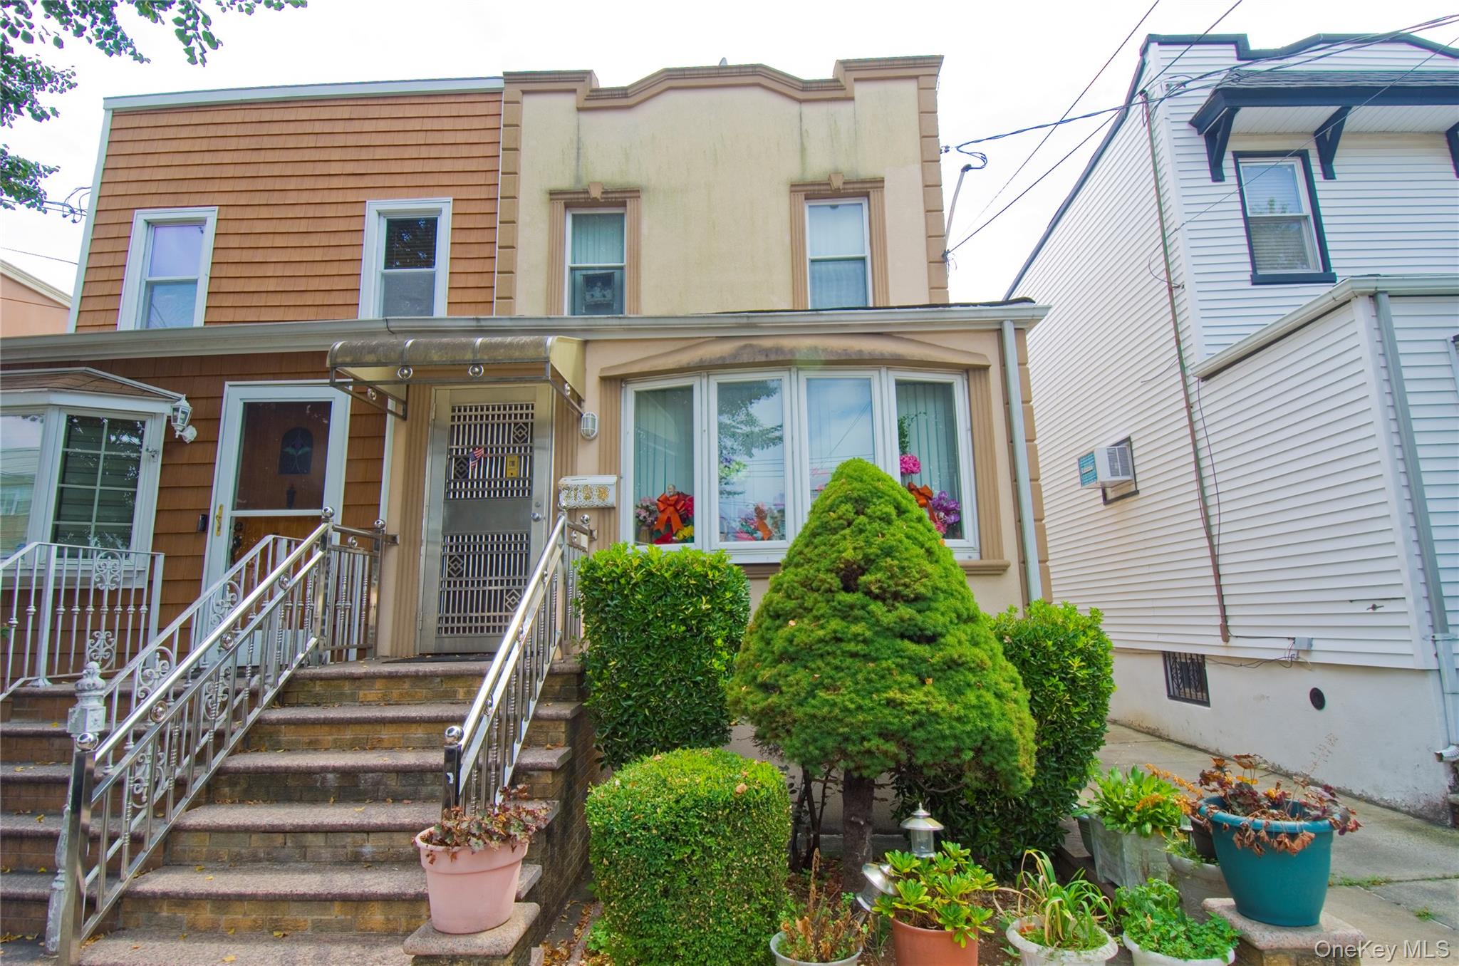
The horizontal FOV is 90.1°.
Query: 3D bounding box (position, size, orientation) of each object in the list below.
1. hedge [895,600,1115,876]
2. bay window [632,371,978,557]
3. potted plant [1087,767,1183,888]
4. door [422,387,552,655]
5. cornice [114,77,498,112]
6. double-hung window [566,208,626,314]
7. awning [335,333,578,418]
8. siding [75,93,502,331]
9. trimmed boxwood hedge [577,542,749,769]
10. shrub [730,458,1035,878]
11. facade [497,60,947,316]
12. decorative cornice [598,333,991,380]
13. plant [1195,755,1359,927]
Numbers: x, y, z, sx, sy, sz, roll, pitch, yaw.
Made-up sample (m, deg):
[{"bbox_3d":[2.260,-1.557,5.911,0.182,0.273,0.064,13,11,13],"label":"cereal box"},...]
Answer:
[{"bbox_3d":[1.687,1.517,4.487,1.280,1.480,0.880,-1,-11,2],"label":"hedge"},{"bbox_3d":[0.503,-0.135,5.440,2.687,1.440,0.390,-1,-11,2],"label":"bay window"},{"bbox_3d":[1.887,1.575,3.362,0.350,0.490,0.380,-1,-10,2],"label":"potted plant"},{"bbox_3d":[-1.850,0.251,5.528,0.930,2.050,0.090,-1,-10,2],"label":"door"},{"bbox_3d":[-5.080,-4.576,8.627,4.850,0.196,0.200,-1,-11,2],"label":"cornice"},{"bbox_3d":[-1.497,-2.460,8.202,0.681,1.382,0.120,-1,-11,2],"label":"double-hung window"},{"bbox_3d":[-1.881,-0.890,5.281,1.420,0.635,1.000,-1,-11,2],"label":"awning"},{"bbox_3d":[-5.031,-3.088,8.419,4.785,2.980,0.130,-1,-11,2],"label":"siding"},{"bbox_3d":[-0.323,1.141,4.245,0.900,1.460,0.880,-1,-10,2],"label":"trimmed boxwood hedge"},{"bbox_3d":[0.805,1.037,4.099,1.630,2.400,1.640,-1,-10,2],"label":"shrub"},{"bbox_3d":[-0.107,-3.182,7.976,4.930,3.080,0.300,-1,-10,2],"label":"facade"},{"bbox_3d":[0.474,-0.997,5.418,2.930,0.320,0.370,-1,-10,2],"label":"decorative cornice"},{"bbox_3d":[2.405,1.558,3.204,0.560,0.625,0.530,-1,-11,2],"label":"plant"}]

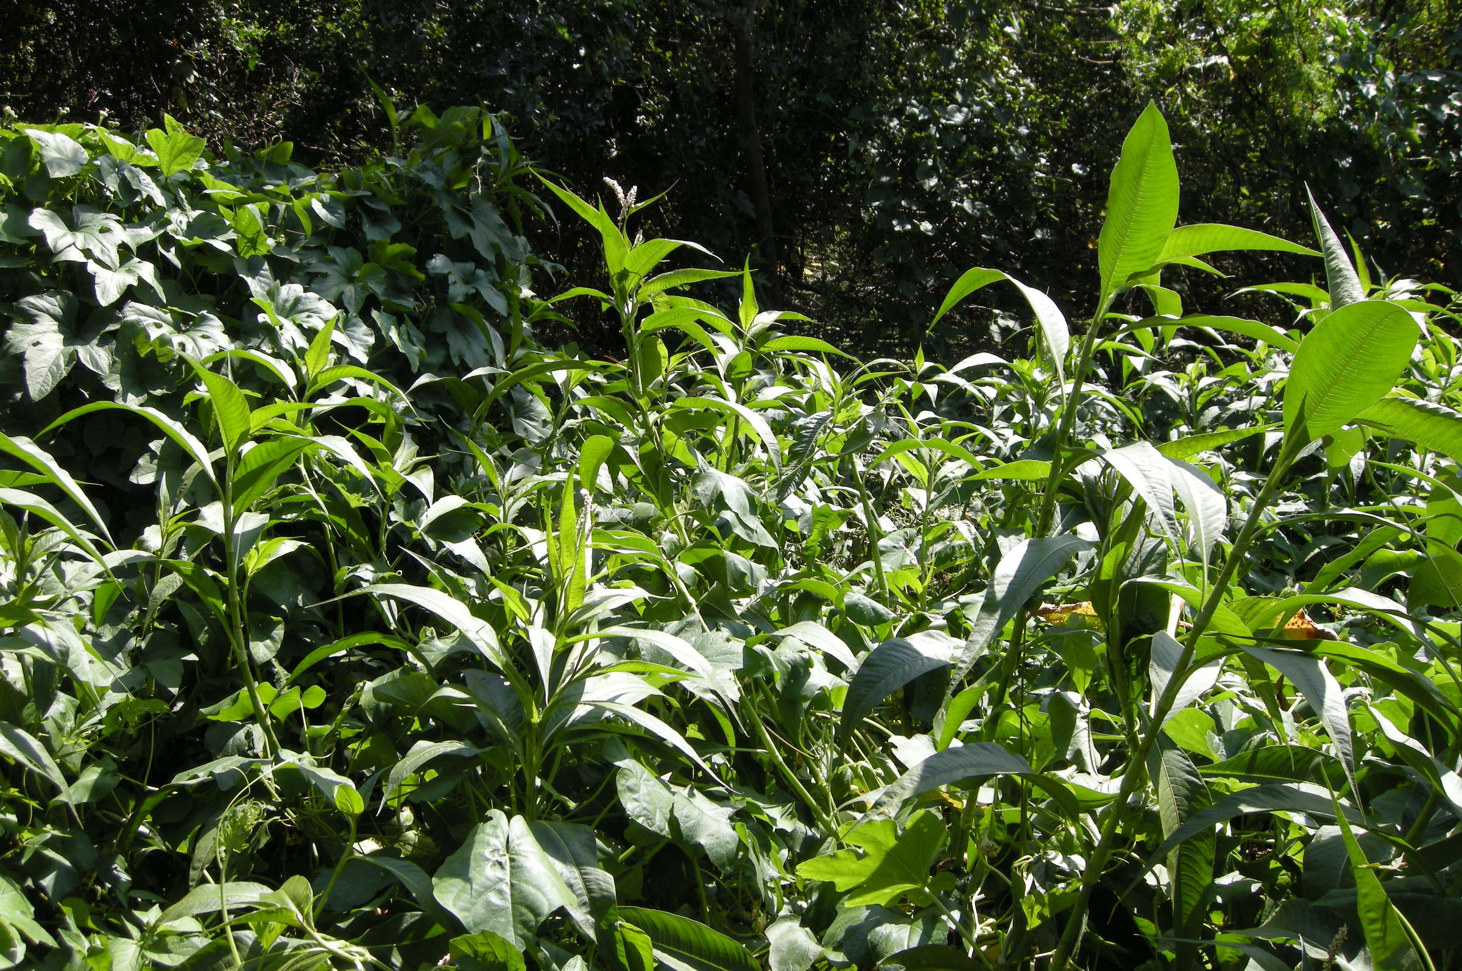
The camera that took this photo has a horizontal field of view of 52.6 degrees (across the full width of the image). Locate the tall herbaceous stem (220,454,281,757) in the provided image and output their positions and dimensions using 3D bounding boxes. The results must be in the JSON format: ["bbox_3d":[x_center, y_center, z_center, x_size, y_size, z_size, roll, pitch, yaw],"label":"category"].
[{"bbox_3d":[-0.596,0.152,1.815,0.028,0.392,0.028,-5,11,0],"label":"tall herbaceous stem"}]

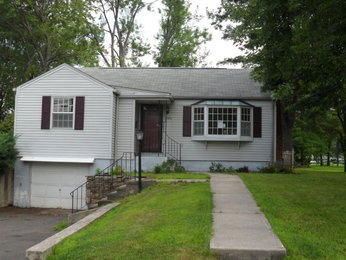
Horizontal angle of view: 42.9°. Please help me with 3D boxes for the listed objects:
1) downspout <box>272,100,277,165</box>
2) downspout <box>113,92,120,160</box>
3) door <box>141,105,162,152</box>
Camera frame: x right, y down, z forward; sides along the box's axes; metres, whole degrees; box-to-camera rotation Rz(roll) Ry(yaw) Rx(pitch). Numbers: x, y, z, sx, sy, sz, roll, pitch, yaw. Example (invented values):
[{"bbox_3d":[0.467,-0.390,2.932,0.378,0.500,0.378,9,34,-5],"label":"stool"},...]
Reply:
[{"bbox_3d":[4.276,0.084,18.450,0.100,2.680,0.090,1,-4,5],"label":"downspout"},{"bbox_3d":[-2.223,-0.139,17.500,0.110,2.700,0.100,1,-4,5],"label":"downspout"},{"bbox_3d":[-0.916,-0.068,18.750,0.920,2.070,0.080,1,-4,5],"label":"door"}]

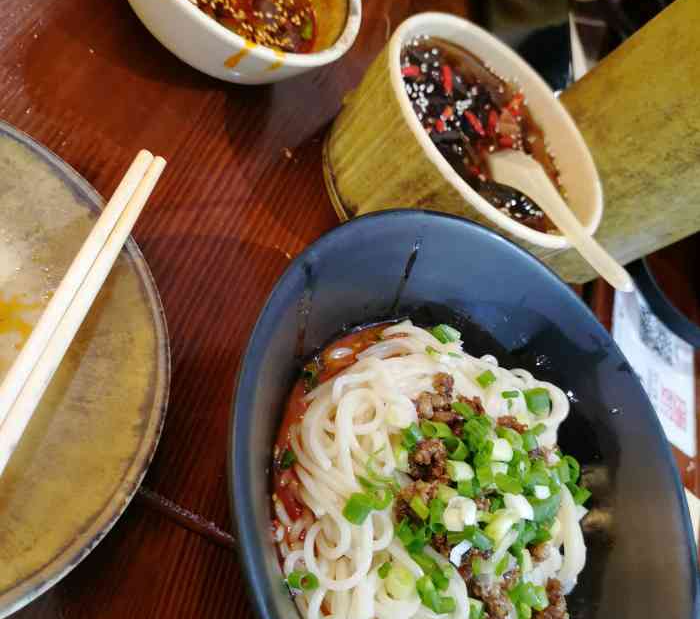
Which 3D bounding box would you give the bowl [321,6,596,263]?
[{"bbox_3d":[0.054,-0.072,0.348,0.130,0.064,0.130,19,55,-28],"label":"bowl"}]

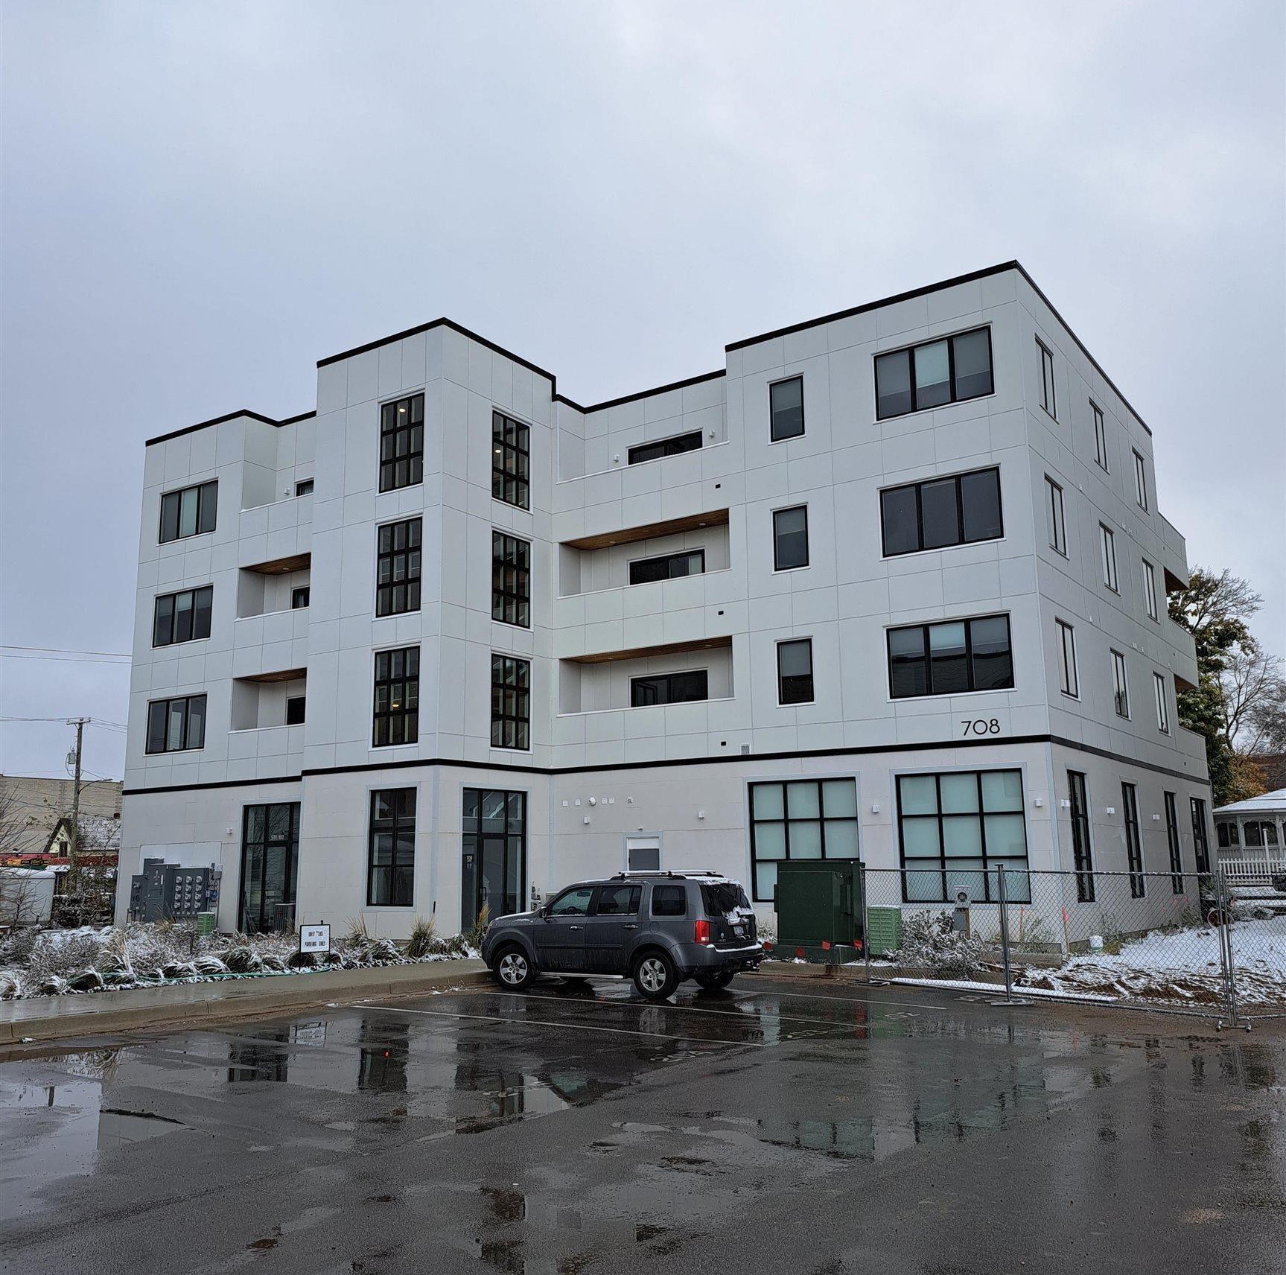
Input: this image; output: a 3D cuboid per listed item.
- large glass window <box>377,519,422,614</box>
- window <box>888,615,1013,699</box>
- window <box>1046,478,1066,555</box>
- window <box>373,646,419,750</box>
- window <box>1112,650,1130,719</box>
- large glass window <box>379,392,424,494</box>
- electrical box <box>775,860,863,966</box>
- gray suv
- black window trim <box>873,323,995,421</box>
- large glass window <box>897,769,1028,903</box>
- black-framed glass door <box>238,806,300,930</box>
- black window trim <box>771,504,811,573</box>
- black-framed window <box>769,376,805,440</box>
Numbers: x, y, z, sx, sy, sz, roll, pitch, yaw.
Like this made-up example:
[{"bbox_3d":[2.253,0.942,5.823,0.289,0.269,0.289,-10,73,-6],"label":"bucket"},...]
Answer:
[{"bbox_3d":[-5.984,-1.706,29.391,1.533,2.324,0.150,-8,-13,34],"label":"large glass window"},{"bbox_3d":[6.603,0.438,25.611,2.710,1.559,0.150,-8,-13,34],"label":"window"},{"bbox_3d":[9.329,-2.723,26.942,0.120,1.659,1.319,-8,-13,34],"label":"window"},{"bbox_3d":[-5.924,1.446,28.771,1.516,2.351,0.150,-8,-13,34],"label":"window"},{"bbox_3d":[11.679,1.183,29.201,0.150,1.510,1.250,-8,-13,34],"label":"window"},{"bbox_3d":[-6.084,-4.920,30.159,1.517,2.380,0.120,-8,-13,34],"label":"large glass window"},{"bbox_3d":[3.488,5.355,23.222,1.400,1.860,1.250,-8,-13,34],"label":"electrical box"},{"bbox_3d":[-0.486,4.934,19.928,4.850,1.870,2.000,-8,-13,31],"label":"gray suv"},{"bbox_3d":[6.415,-5.798,26.251,2.676,1.565,0.150,-8,-13,34],"label":"black window trim"},{"bbox_3d":[6.689,4.205,24.955,2.737,2.693,0.120,-8,-13,34],"label":"large glass window"},{"bbox_3d":[-10.006,6.193,31.974,2.310,3.361,0.150,-8,-13,34],"label":"black-framed glass door"},{"bbox_3d":[3.542,-2.337,28.260,0.909,1.477,0.150,-8,-13,34],"label":"black window trim"},{"bbox_3d":[3.524,-5.519,28.856,0.898,1.483,0.150,-8,-13,34],"label":"black-framed window"}]

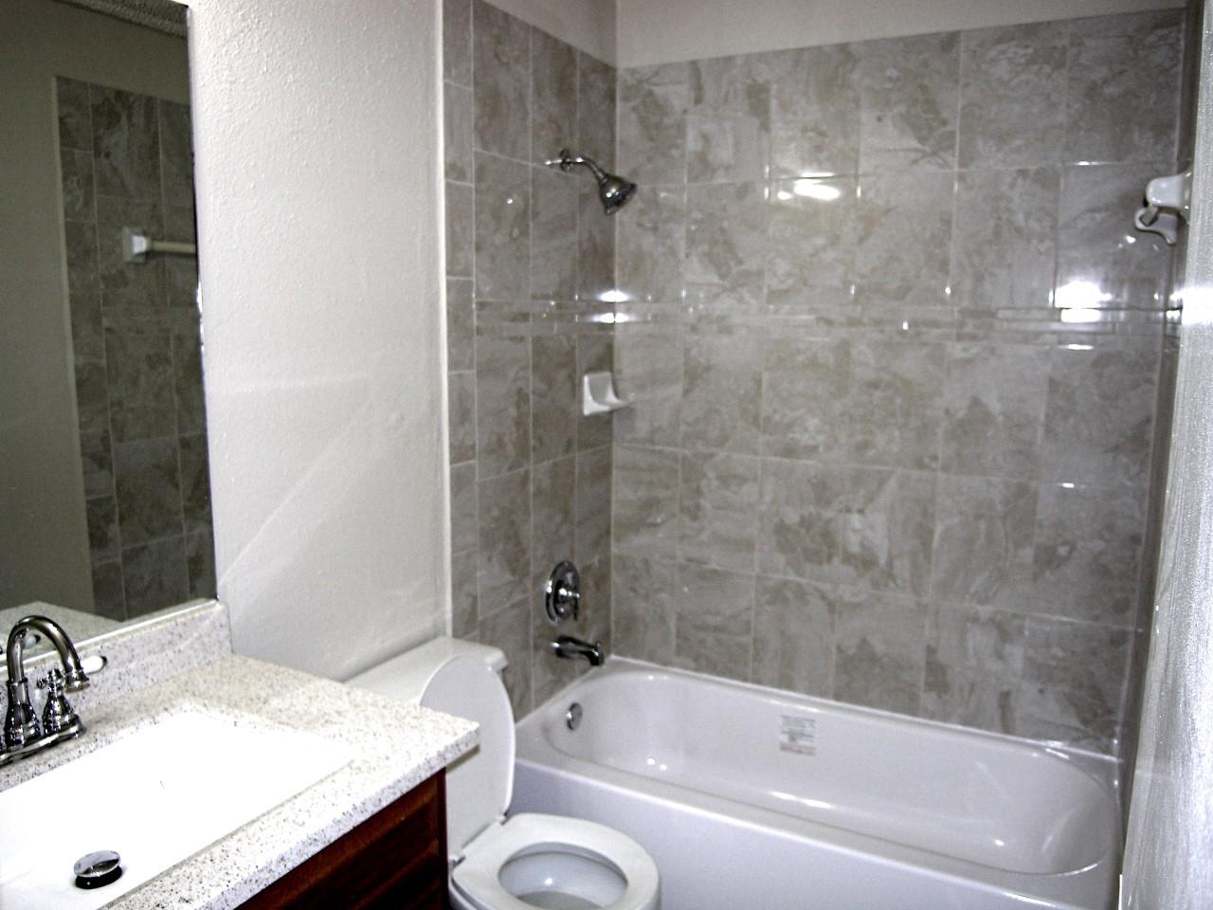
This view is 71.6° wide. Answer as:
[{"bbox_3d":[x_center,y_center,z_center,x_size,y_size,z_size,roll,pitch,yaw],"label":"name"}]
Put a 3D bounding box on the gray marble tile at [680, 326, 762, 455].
[{"bbox_3d":[0.350,-0.179,2.586,0.254,0.356,0.010,5,10,27],"label":"gray marble tile"}]

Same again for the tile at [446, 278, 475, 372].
[{"bbox_3d":[-0.346,-0.307,1.986,0.010,0.216,0.100,5,10,28],"label":"tile"}]

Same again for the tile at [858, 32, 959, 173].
[{"bbox_3d":[0.809,-0.927,2.232,0.254,0.356,0.010,5,10,27],"label":"tile"}]

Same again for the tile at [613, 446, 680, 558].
[{"bbox_3d":[0.130,0.155,2.700,0.234,0.355,0.010,5,10,28],"label":"tile"}]

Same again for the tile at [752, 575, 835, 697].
[{"bbox_3d":[0.572,0.550,2.567,0.250,0.350,0.010,5,10,27],"label":"tile"}]

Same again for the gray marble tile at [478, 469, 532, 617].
[{"bbox_3d":[-0.272,0.230,2.255,0.010,0.356,0.254,5,10,27],"label":"gray marble tile"}]

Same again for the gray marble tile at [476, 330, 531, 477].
[{"bbox_3d":[-0.266,-0.127,2.170,0.010,0.349,0.242,5,10,28],"label":"gray marble tile"}]

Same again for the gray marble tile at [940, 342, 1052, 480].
[{"bbox_3d":[1.025,-0.116,2.236,0.250,0.350,0.010,5,10,27],"label":"gray marble tile"}]

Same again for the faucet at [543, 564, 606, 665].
[{"bbox_3d":[-0.074,0.472,2.478,0.140,0.300,0.180,5,10,28],"label":"faucet"}]

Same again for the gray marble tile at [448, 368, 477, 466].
[{"bbox_3d":[-0.351,-0.089,2.040,0.010,0.219,0.108,5,10,27],"label":"gray marble tile"}]

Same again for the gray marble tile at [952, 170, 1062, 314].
[{"bbox_3d":[1.026,-0.556,2.170,0.250,0.350,0.010,5,10,27],"label":"gray marble tile"}]

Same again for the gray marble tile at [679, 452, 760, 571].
[{"bbox_3d":[0.344,0.173,2.593,0.256,0.358,0.015,5,10,28],"label":"gray marble tile"}]

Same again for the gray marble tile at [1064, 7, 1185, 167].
[{"bbox_3d":[1.234,-0.876,2.016,0.250,0.350,0.010,5,10,27],"label":"gray marble tile"}]

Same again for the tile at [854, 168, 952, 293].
[{"bbox_3d":[0.805,-0.580,2.285,0.254,0.356,0.010,5,10,27],"label":"tile"}]

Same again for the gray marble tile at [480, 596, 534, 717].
[{"bbox_3d":[-0.276,0.589,2.312,0.010,0.356,0.254,5,10,27],"label":"gray marble tile"}]

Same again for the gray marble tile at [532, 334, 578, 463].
[{"bbox_3d":[-0.148,-0.160,2.386,0.010,0.349,0.246,5,10,28],"label":"gray marble tile"}]

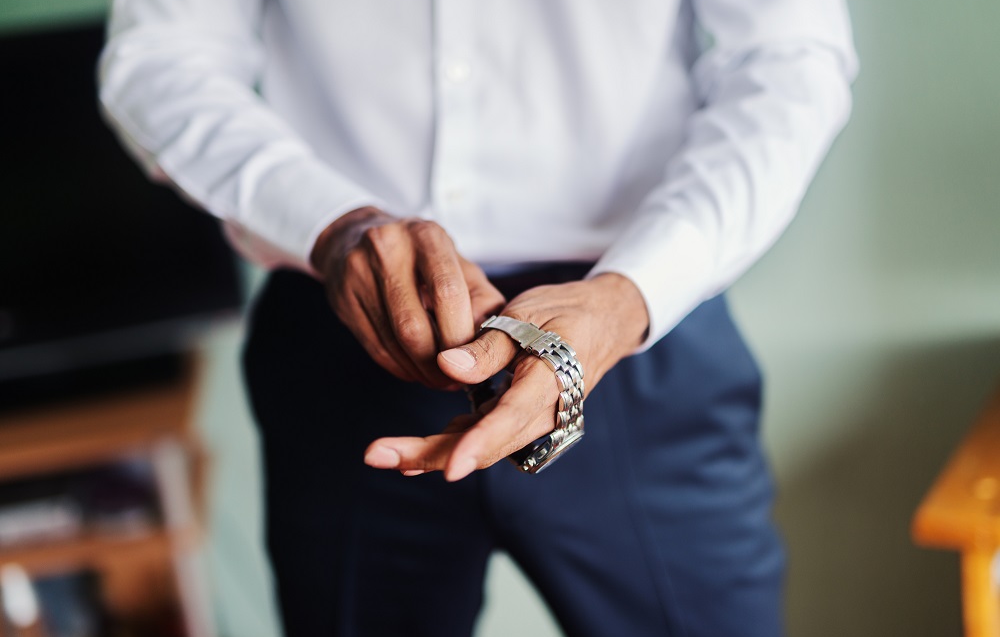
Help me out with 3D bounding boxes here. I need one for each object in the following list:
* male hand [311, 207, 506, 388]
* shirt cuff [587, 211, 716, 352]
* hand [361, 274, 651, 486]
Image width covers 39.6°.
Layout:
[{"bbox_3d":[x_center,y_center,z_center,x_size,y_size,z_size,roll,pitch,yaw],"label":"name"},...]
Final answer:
[{"bbox_3d":[-0.059,-0.012,0.890,0.088,0.075,0.120,-40,56,-12],"label":"male hand"},{"bbox_3d":[0.104,-0.025,0.950,0.073,0.076,0.068,6,32,36],"label":"shirt cuff"},{"bbox_3d":[0.004,0.036,0.890,0.175,0.095,0.060,-35,65,-26],"label":"hand"}]

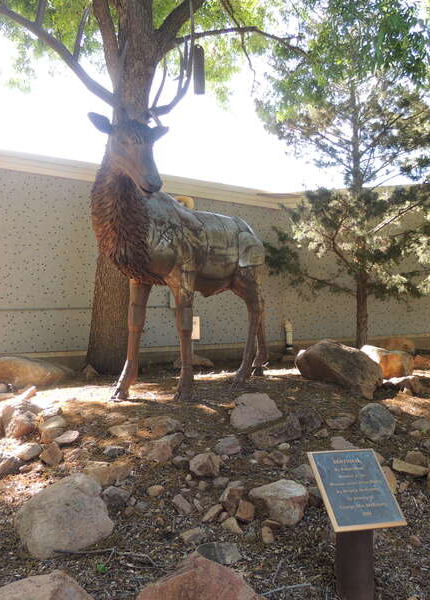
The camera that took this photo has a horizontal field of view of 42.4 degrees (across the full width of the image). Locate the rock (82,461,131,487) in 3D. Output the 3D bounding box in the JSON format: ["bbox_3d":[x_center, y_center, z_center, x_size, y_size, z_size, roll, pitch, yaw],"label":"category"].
[{"bbox_3d":[-0.773,1.235,3.950,0.350,0.150,0.240,-1,-2,-11],"label":"rock"}]

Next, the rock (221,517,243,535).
[{"bbox_3d":[0.102,1.315,3.234,0.128,0.085,0.100,0,0,2],"label":"rock"}]

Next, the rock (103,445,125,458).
[{"bbox_3d":[-0.693,1.045,3.827,0.152,0.081,0.114,0,0,-10],"label":"rock"}]

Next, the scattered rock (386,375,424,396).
[{"bbox_3d":[1.999,0.902,5.850,0.380,0.200,0.300,-2,-2,19],"label":"scattered rock"}]

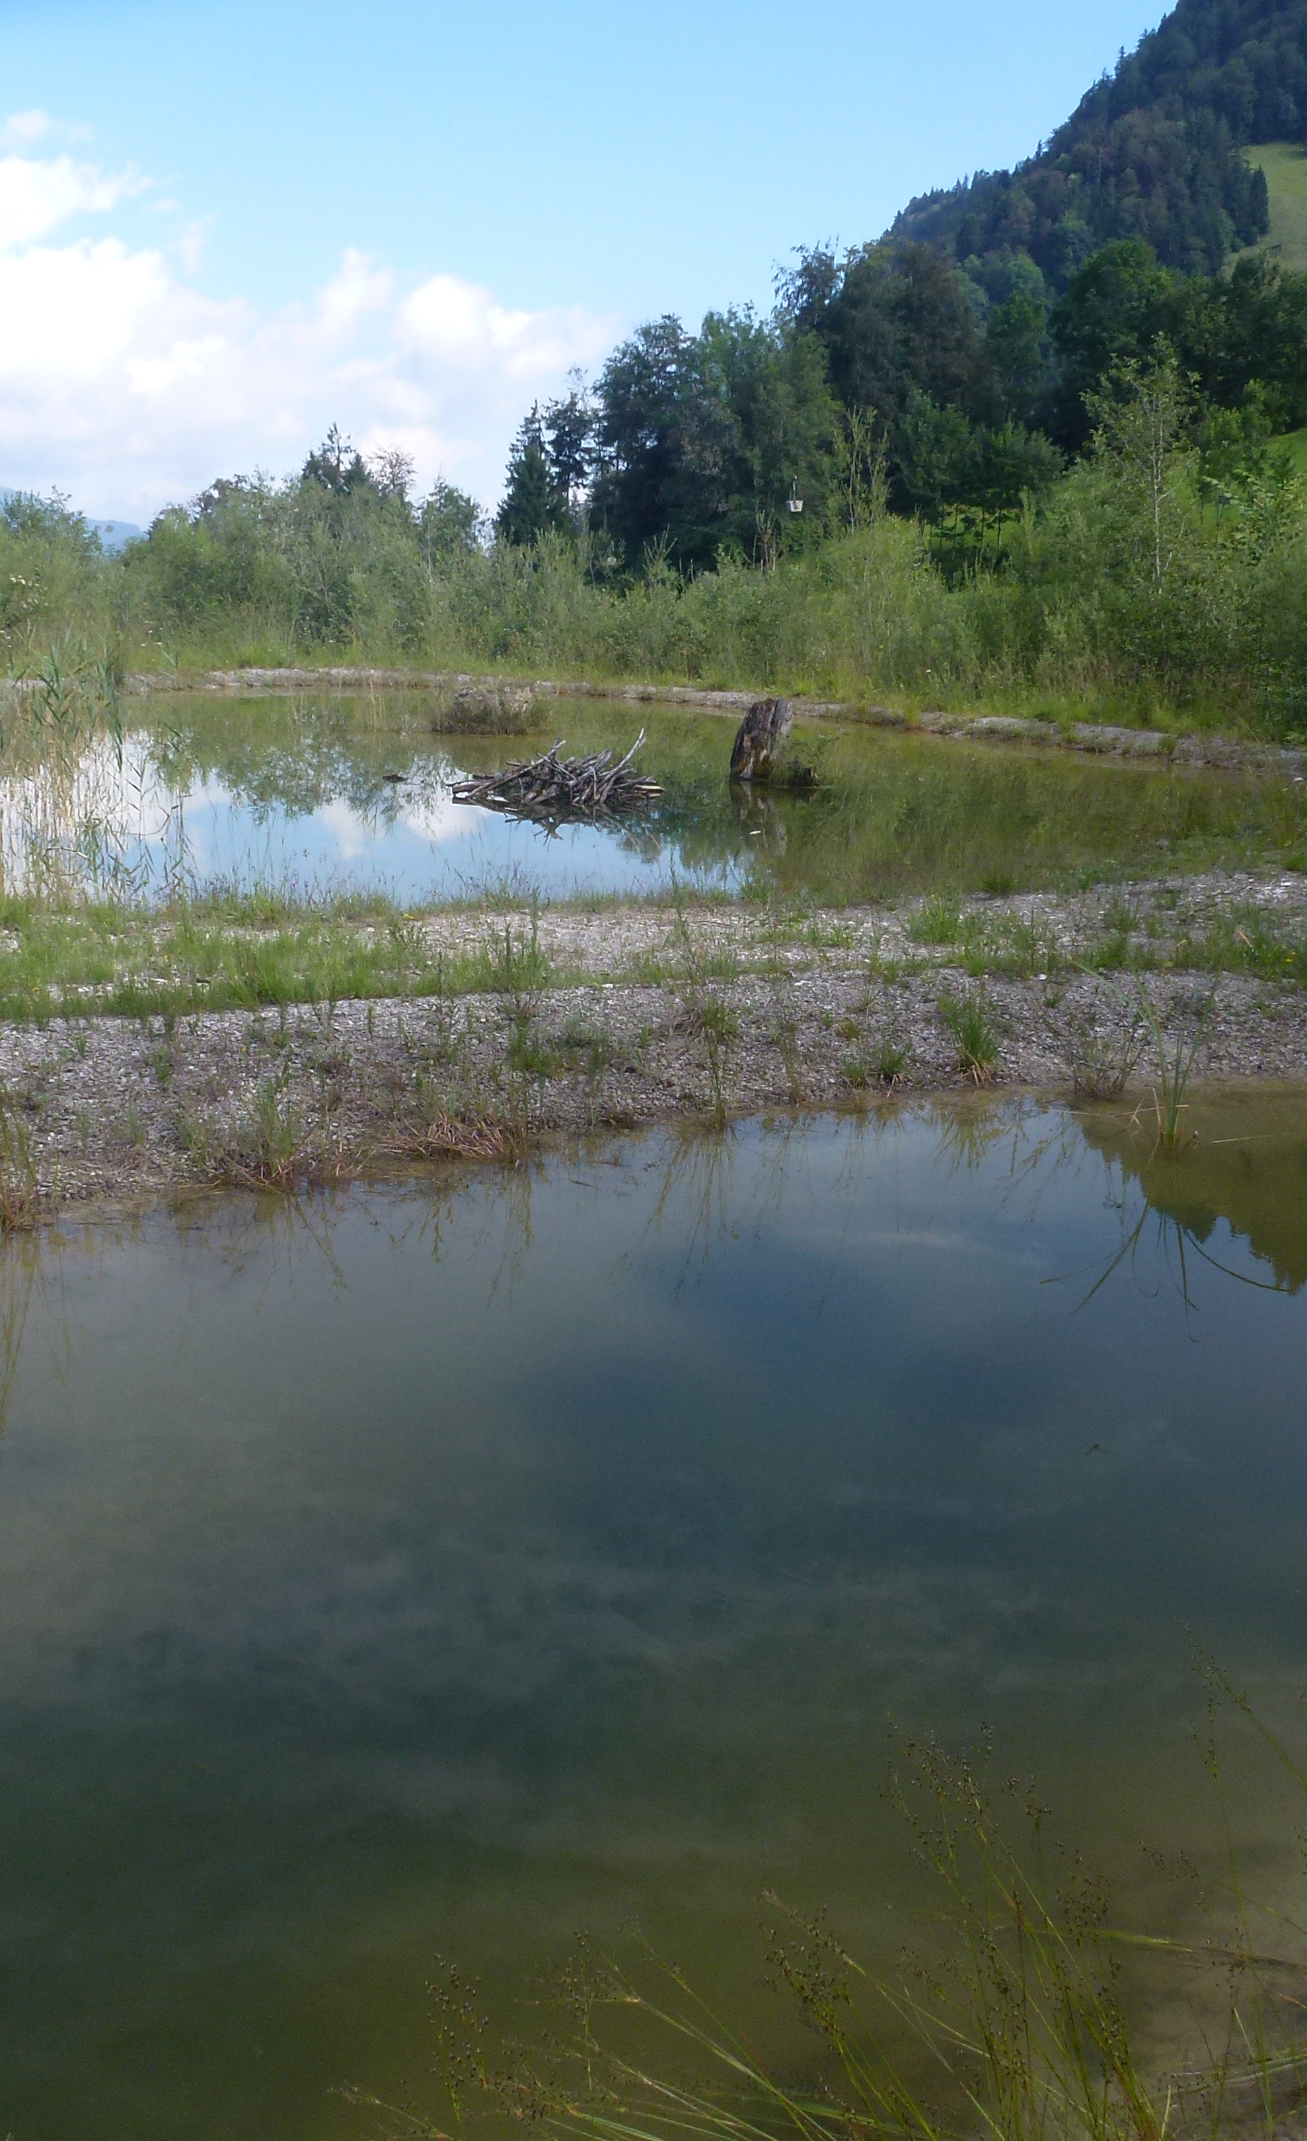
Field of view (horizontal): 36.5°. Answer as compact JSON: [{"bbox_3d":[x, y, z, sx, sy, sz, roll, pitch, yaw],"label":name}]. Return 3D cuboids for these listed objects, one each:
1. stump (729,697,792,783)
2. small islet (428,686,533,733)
[{"bbox_3d":[1.082,-3.243,19.378,0.560,0.800,0.500,3,14,3],"label":"stump"},{"bbox_3d":[-2.154,-4.554,24.909,1.270,0.530,1.200,1,14,-5],"label":"small islet"}]

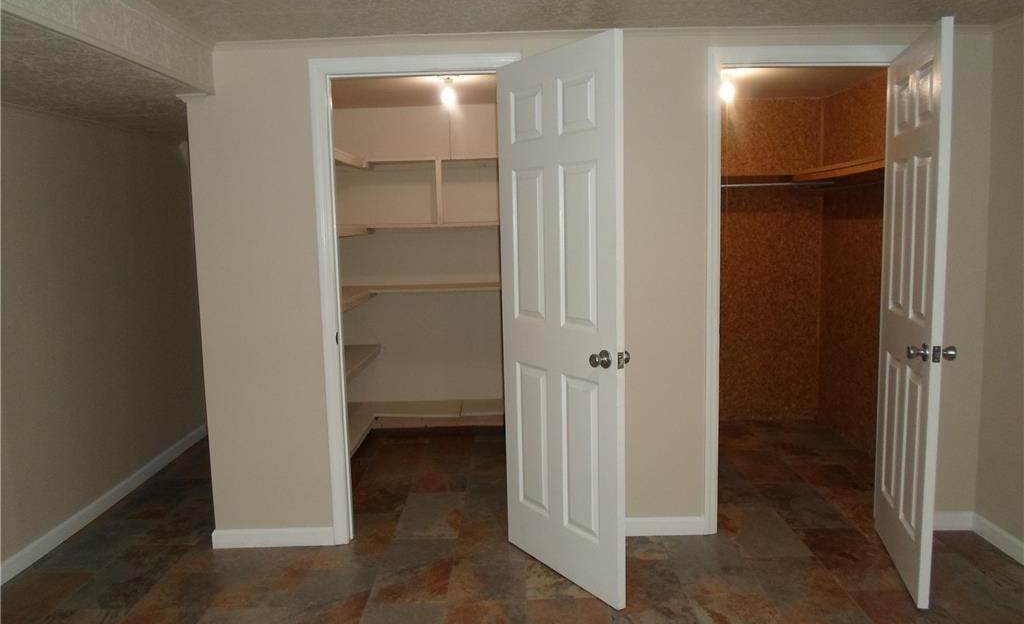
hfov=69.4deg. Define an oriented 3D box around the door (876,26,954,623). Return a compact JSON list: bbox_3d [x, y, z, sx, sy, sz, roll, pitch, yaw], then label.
[{"bbox_3d":[1.549,0.008,2.896,0.042,2.042,0.749,0,7,15],"label":"door"}]

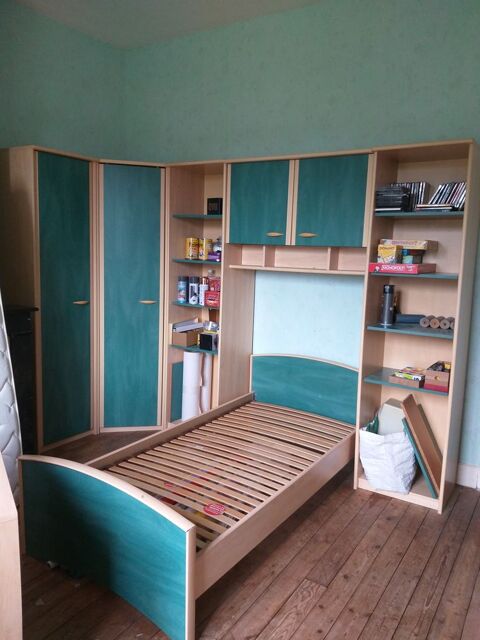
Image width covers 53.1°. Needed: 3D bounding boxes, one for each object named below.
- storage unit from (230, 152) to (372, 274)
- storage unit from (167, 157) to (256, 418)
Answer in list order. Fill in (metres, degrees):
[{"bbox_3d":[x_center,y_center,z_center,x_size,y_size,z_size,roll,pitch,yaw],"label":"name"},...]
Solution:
[{"bbox_3d":[0.401,-0.667,3.131,0.987,0.702,0.310,6,8,32],"label":"storage unit"},{"bbox_3d":[-0.232,-0.107,3.638,0.510,2.000,0.440,6,8,32],"label":"storage unit"}]

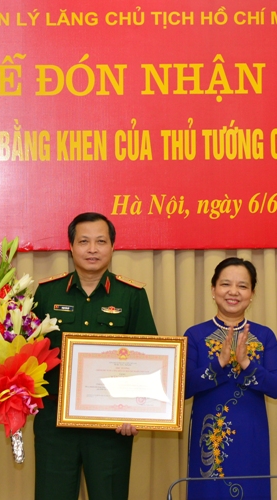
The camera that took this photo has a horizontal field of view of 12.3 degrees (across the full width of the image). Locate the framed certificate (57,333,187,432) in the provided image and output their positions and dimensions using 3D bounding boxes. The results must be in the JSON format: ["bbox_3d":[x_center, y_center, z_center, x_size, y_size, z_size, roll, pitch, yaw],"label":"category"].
[{"bbox_3d":[-0.062,0.524,5.140,0.500,0.380,0.030,3,-12,3],"label":"framed certificate"}]

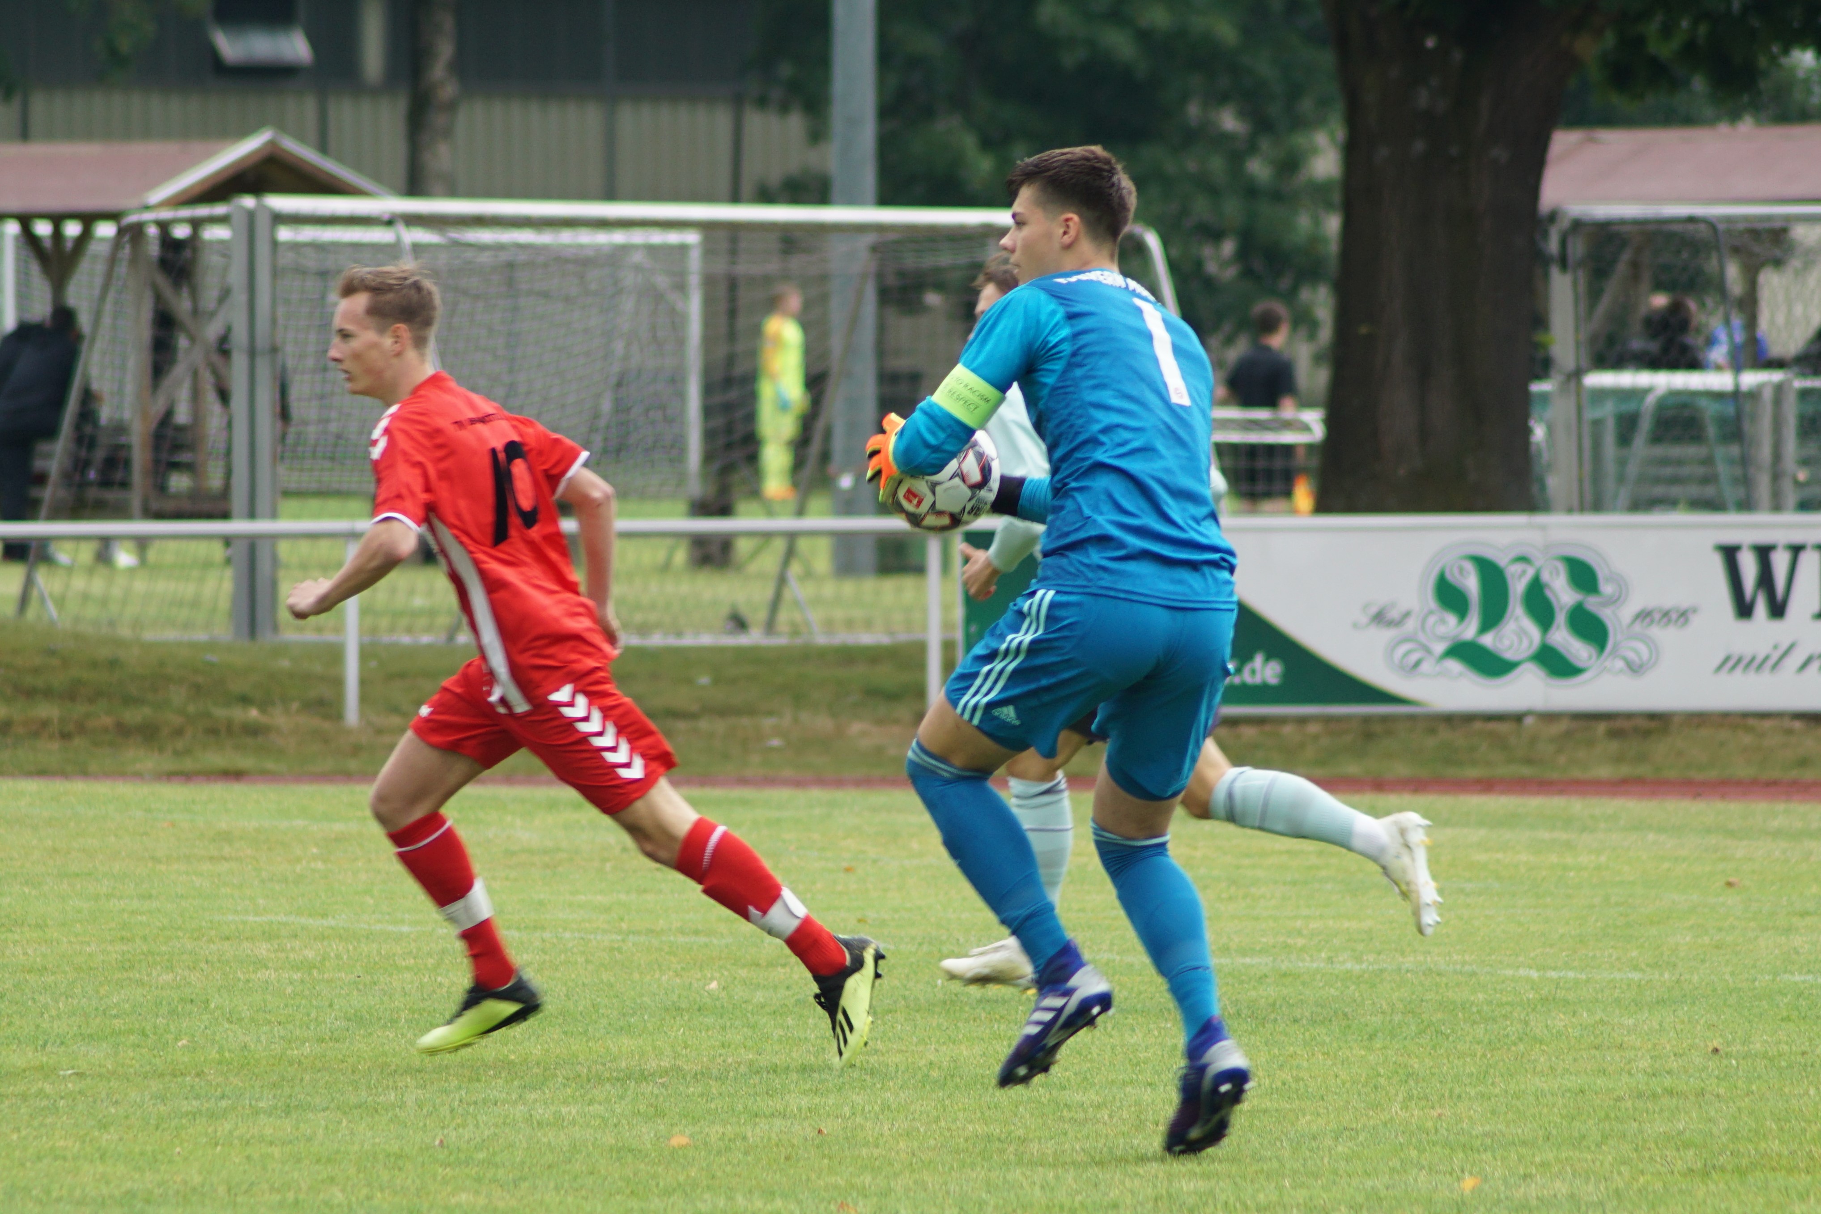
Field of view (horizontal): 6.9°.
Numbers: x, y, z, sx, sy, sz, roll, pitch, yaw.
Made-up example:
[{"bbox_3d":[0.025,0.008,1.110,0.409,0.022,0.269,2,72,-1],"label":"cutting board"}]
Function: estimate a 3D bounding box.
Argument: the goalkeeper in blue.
[{"bbox_3d":[0.274,0.081,28.200,0.680,1.870,0.620,1,1,40],"label":"goalkeeper in blue"}]

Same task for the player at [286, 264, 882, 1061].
[{"bbox_3d":[-0.682,0.116,31.700,1.200,1.680,0.660,0,1,29],"label":"player"}]

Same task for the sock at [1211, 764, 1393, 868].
[{"bbox_3d":[0.890,0.482,34.700,0.420,0.140,0.135,20,0,6],"label":"sock"}]

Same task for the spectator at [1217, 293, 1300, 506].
[{"bbox_3d":[2.172,-1.040,94.000,0.520,1.780,0.360,0,1,18],"label":"spectator"}]

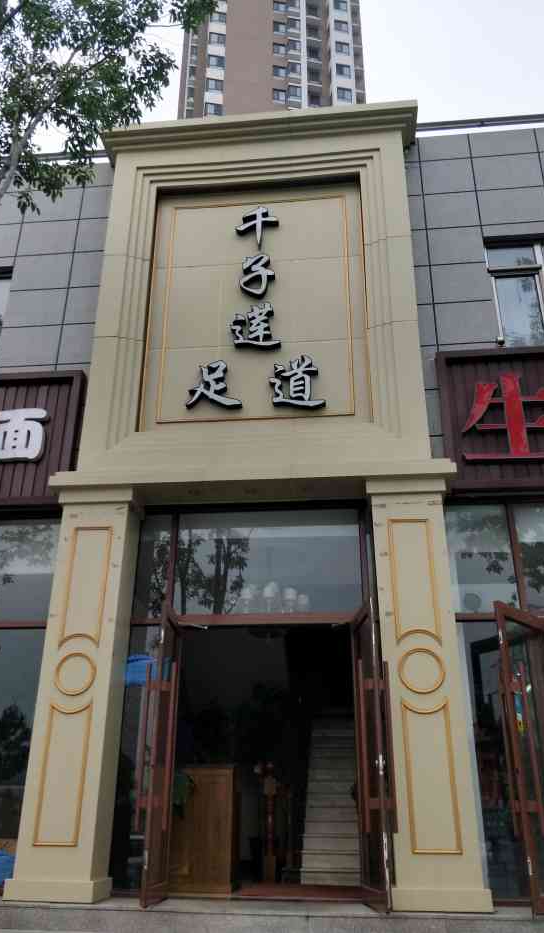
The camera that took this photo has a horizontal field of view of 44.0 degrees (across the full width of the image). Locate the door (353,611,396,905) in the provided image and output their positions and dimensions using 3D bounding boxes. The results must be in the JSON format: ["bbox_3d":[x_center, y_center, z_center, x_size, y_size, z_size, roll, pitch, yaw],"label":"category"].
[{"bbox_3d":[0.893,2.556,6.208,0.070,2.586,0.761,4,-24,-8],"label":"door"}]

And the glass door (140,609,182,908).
[{"bbox_3d":[-1.016,2.612,6.360,0.070,2.586,0.784,-3,-24,7],"label":"glass door"}]

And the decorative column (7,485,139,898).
[{"bbox_3d":[-1.932,2.110,6.878,0.824,3.913,0.502,-2,-24,5],"label":"decorative column"}]

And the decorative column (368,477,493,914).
[{"bbox_3d":[1.442,2.003,6.568,0.824,3.879,0.502,-2,-24,5],"label":"decorative column"}]

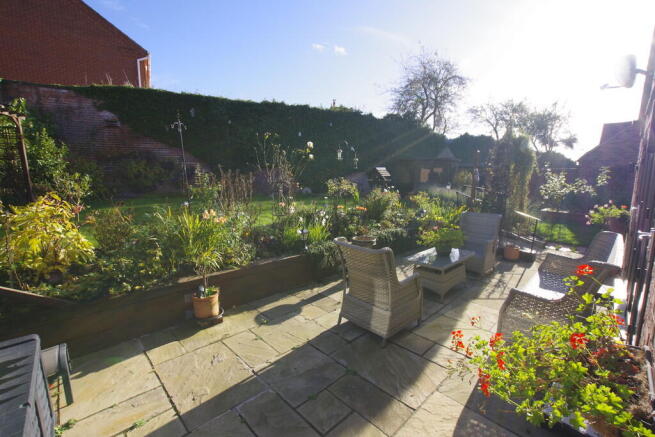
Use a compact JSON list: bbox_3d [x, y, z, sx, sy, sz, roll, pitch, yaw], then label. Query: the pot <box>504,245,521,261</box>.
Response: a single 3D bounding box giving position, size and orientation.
[{"bbox_3d":[3.935,0.713,5.791,0.275,0.270,0.275,0,7,0],"label":"pot"}]

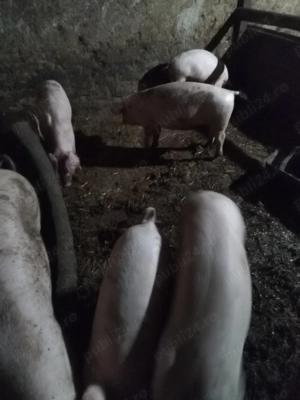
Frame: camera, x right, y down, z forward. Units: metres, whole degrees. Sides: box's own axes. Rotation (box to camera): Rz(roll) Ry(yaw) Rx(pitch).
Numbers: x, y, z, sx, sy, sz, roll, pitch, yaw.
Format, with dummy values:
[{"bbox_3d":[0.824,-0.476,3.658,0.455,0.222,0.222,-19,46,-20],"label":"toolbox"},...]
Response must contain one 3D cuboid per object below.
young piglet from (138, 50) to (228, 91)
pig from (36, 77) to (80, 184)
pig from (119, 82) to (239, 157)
[{"bbox_3d":[0.447,-1.347,3.361,0.880,0.530,0.290,8,41,11],"label":"young piglet"},{"bbox_3d":[-0.772,-0.586,2.537,0.270,0.520,0.920,-12,41,-12],"label":"pig"},{"bbox_3d":[0.237,-0.696,2.575,1.010,0.610,0.310,2,40,4],"label":"pig"}]

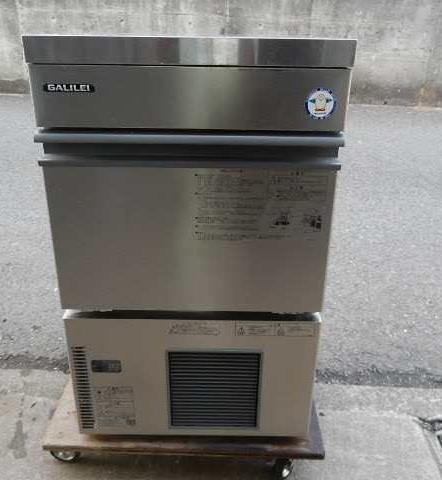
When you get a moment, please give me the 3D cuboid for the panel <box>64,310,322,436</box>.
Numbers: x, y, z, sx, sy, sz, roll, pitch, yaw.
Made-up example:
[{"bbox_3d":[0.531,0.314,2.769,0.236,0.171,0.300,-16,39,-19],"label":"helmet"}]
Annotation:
[{"bbox_3d":[-0.056,0.281,0.972,0.495,0.293,0.050,1,23,0],"label":"panel"}]

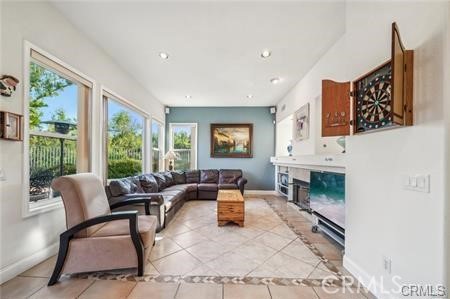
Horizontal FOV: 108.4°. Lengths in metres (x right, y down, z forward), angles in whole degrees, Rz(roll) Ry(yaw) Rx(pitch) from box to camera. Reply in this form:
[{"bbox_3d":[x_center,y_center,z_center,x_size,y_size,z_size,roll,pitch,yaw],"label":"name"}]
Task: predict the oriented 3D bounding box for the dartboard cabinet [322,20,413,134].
[{"bbox_3d":[1.222,-0.471,1.412,0.300,0.630,0.750,0,-2,1],"label":"dartboard cabinet"}]

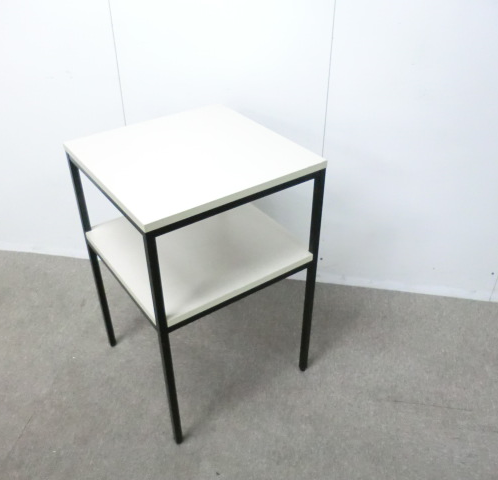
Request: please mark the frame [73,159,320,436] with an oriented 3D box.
[{"bbox_3d":[-0.132,0.085,1.338,0.435,0.655,0.426,-22,40,-28],"label":"frame"}]

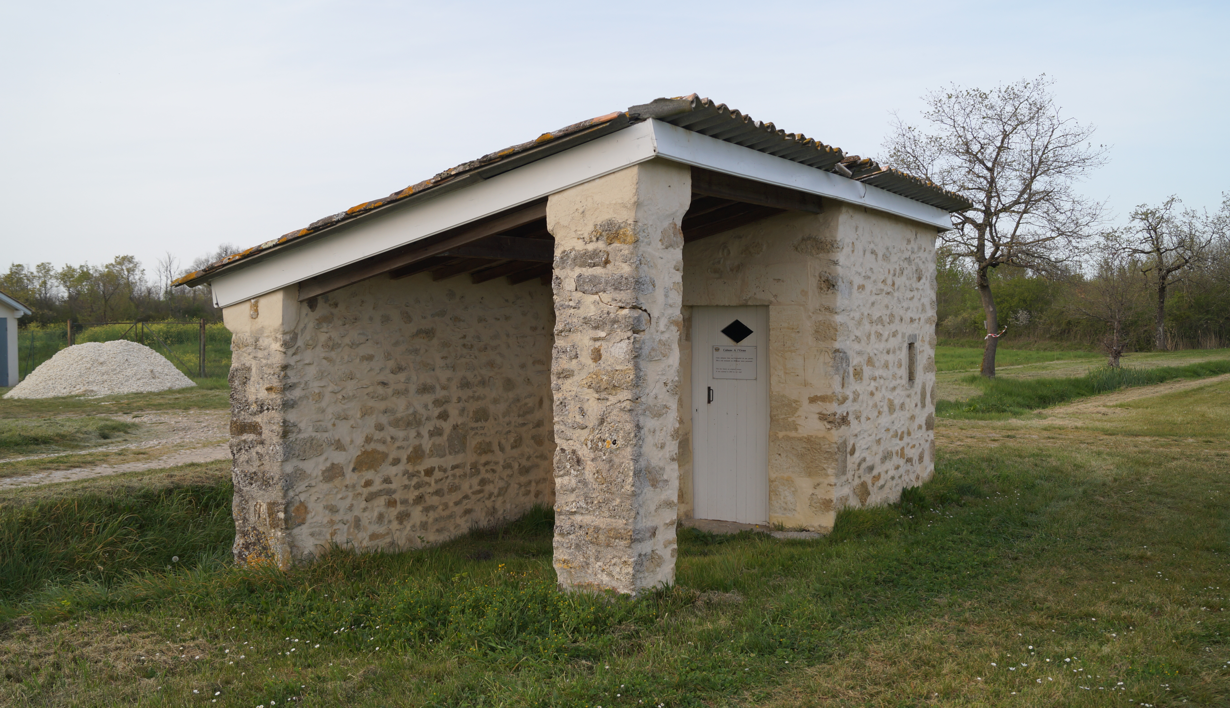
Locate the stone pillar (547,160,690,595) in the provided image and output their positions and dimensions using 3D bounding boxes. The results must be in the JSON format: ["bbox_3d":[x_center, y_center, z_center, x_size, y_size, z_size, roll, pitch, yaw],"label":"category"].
[{"bbox_3d":[0.016,0.131,6.732,0.563,2.433,0.600,1,3,30],"label":"stone pillar"}]

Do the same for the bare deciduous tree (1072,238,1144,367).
[{"bbox_3d":[16.626,-1.740,37.914,2.431,4.359,2.309,1,2,24],"label":"bare deciduous tree"}]

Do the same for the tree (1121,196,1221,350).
[{"bbox_3d":[26.150,-3.776,52.858,4.701,7.150,4.466,1,3,26],"label":"tree"}]

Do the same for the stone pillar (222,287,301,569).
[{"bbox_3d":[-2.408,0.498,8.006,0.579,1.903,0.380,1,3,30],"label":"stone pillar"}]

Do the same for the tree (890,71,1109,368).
[{"bbox_3d":[11.131,-3.699,32.827,6.473,8.727,6.150,1,2,19],"label":"tree"}]

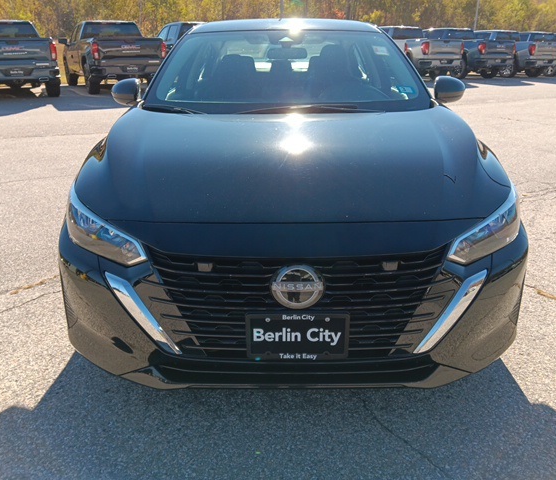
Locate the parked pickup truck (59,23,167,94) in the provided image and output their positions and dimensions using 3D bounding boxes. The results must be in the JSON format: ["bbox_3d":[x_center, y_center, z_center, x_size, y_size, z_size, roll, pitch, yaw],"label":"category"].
[{"bbox_3d":[-5.210,-5.664,14.840,2.080,1.930,5.880,-12,25,-27],"label":"parked pickup truck"}]

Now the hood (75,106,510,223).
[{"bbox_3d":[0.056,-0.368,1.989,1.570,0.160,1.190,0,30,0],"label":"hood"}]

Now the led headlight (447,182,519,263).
[{"bbox_3d":[0.724,-0.069,1.649,0.450,0.170,0.360,-5,22,-11],"label":"led headlight"}]

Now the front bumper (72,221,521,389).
[{"bbox_3d":[0.059,0.172,1.710,1.790,0.590,0.560,0,22,0],"label":"front bumper"}]

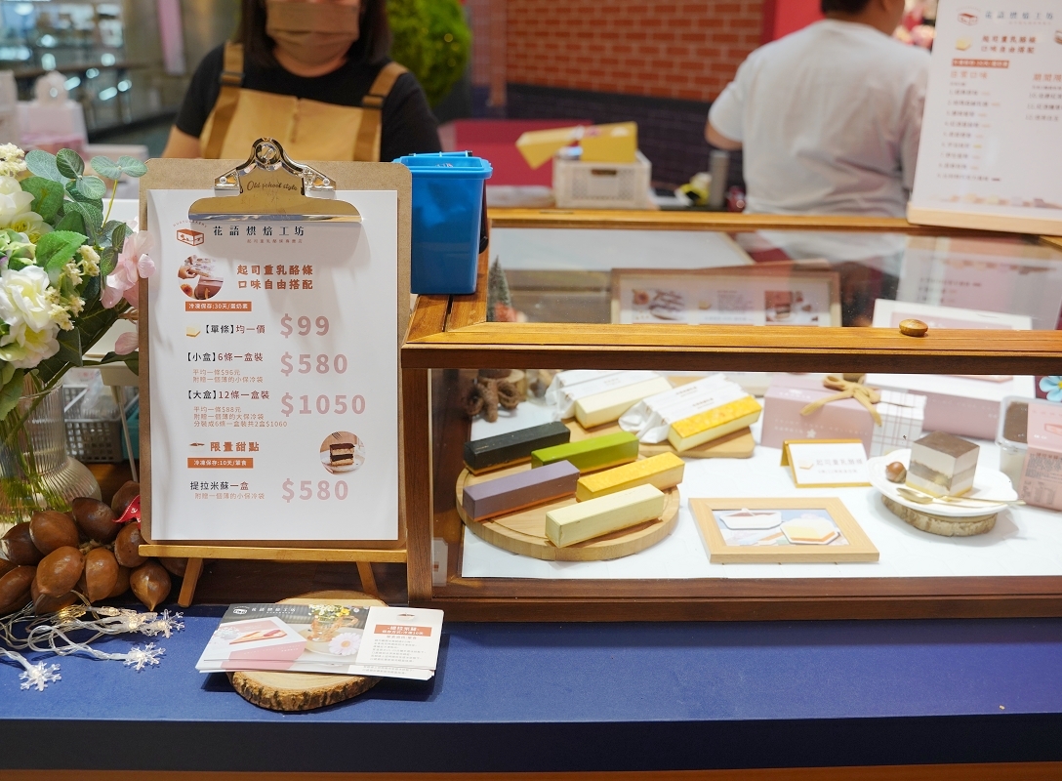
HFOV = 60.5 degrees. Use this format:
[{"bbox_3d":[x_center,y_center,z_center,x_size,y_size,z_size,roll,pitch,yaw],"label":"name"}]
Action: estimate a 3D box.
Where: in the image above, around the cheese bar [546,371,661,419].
[{"bbox_3d":[0.093,0.000,1.092,0.131,0.026,0.026,-15,44,-22],"label":"cheese bar"}]

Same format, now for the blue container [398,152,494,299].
[{"bbox_3d":[-0.078,-0.153,0.830,0.084,0.115,0.092,1,23,-2],"label":"blue container"}]

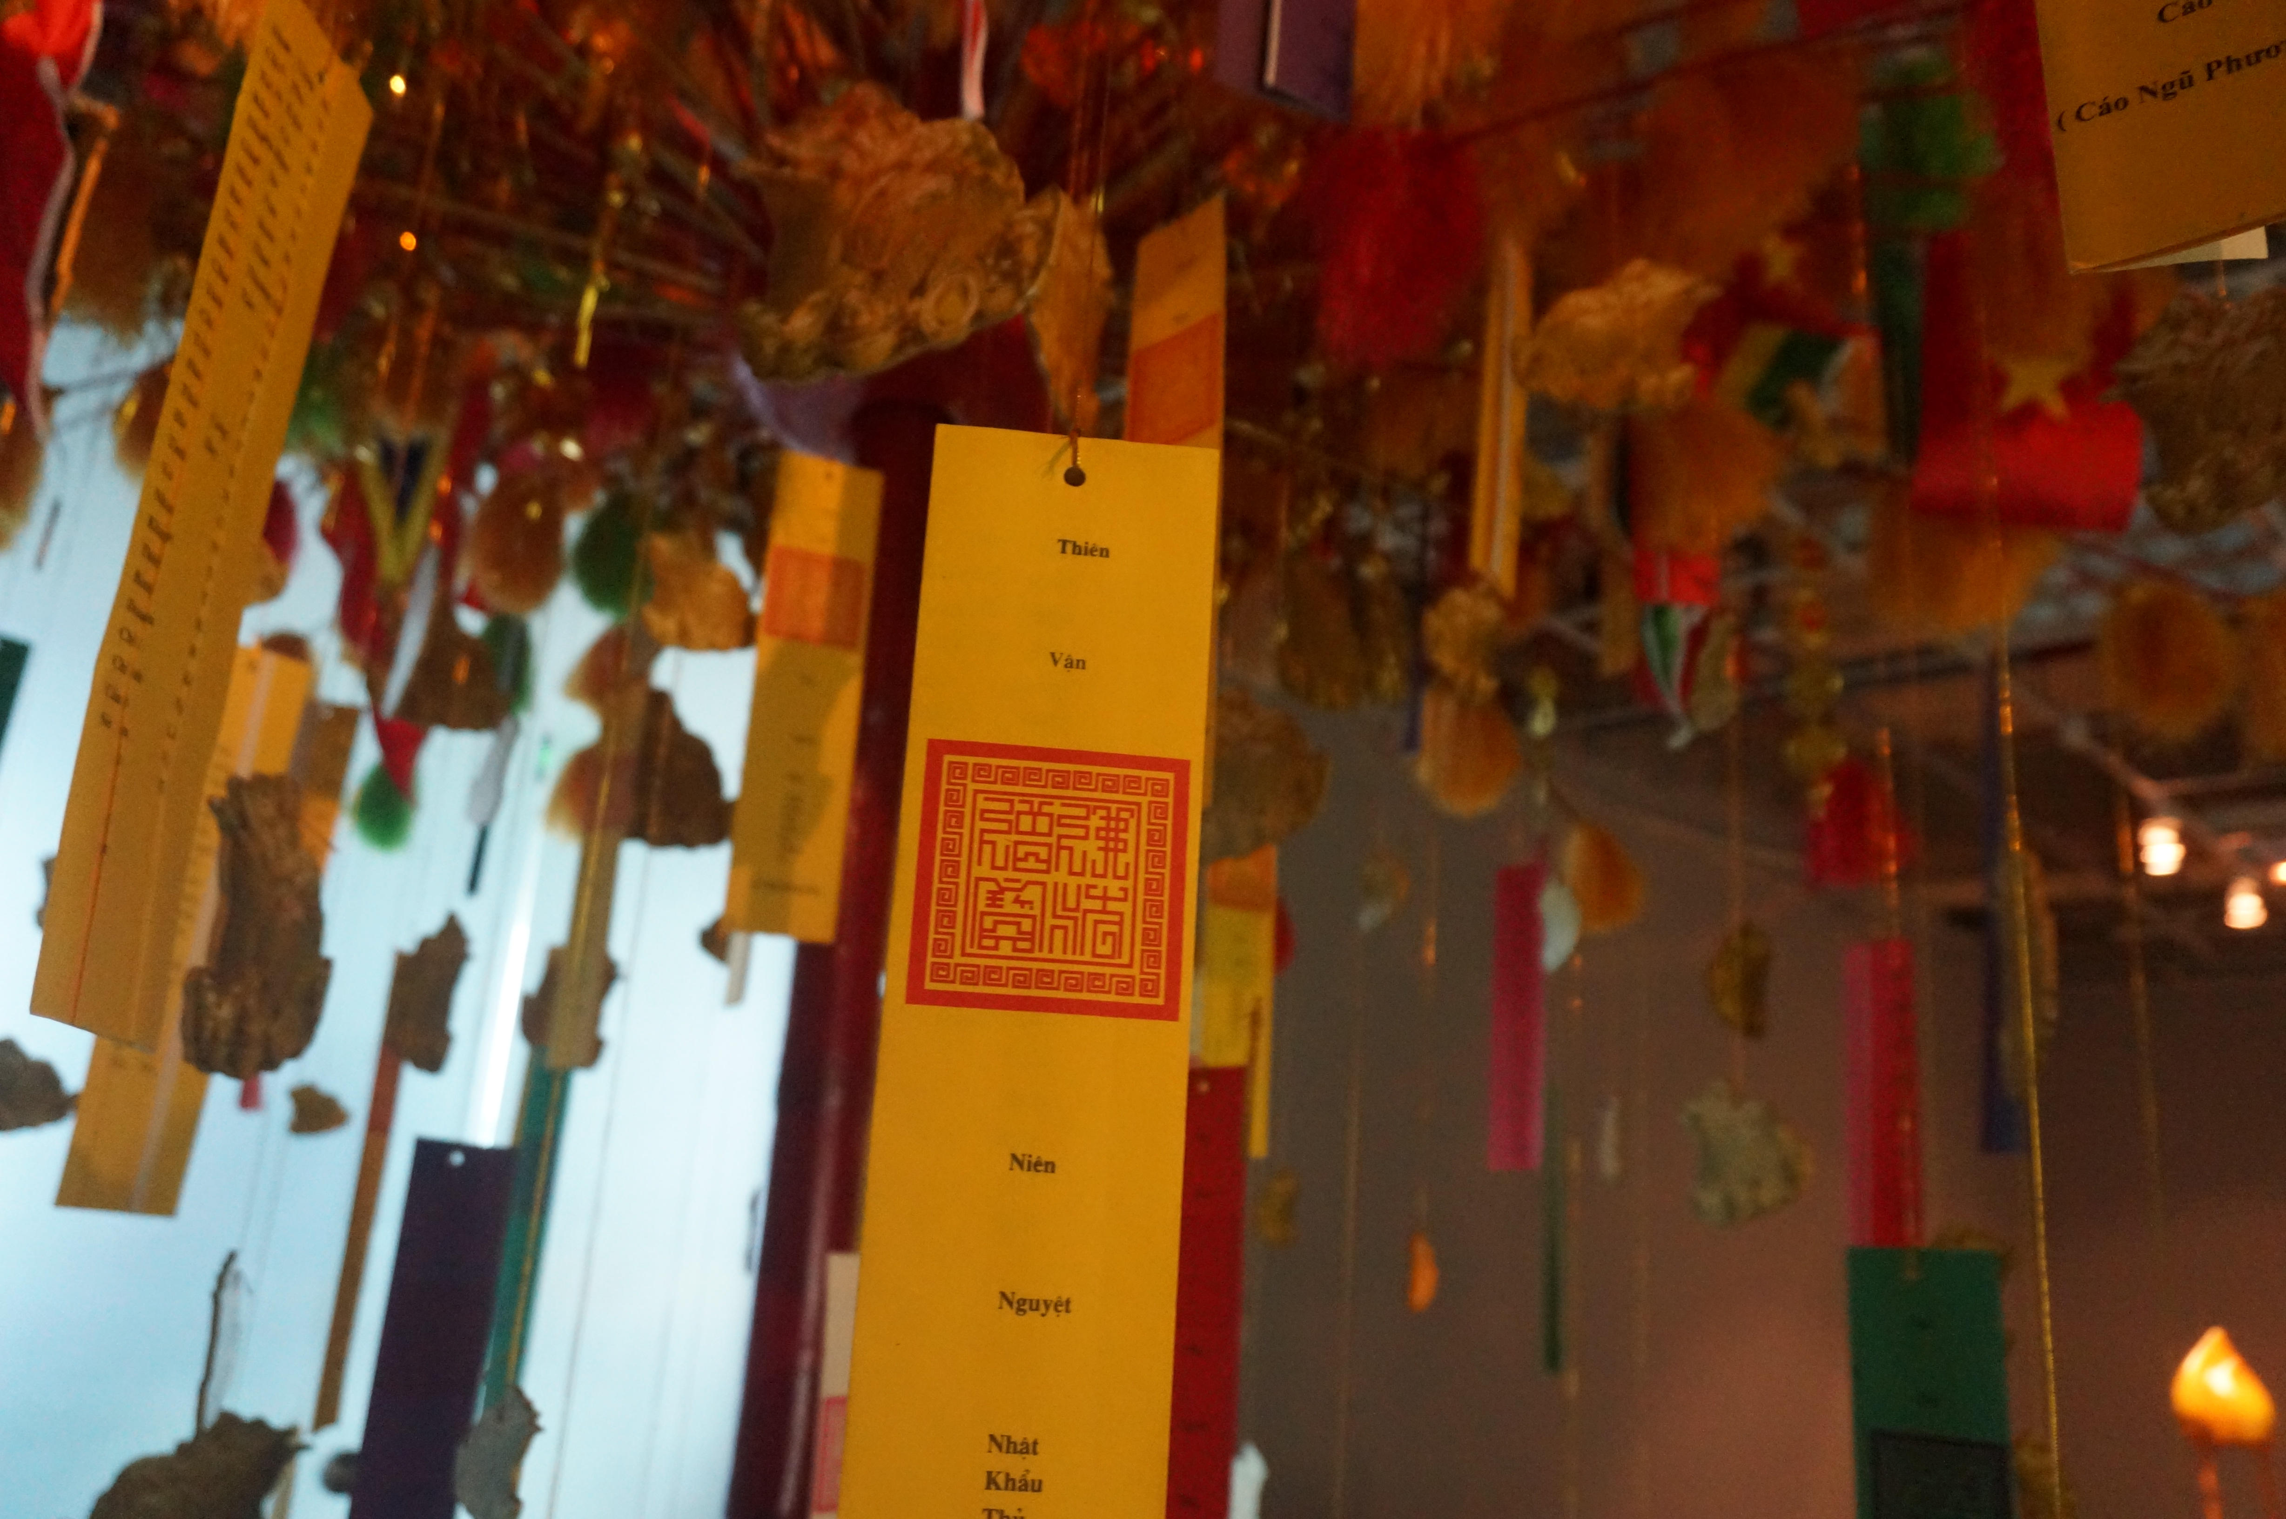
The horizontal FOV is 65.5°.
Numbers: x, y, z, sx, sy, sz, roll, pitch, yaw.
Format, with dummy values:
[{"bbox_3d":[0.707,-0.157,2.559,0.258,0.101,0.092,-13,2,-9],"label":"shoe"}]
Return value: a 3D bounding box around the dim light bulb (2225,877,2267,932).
[{"bbox_3d":[2.608,0.342,4.200,0.095,0.120,0.095,-6,-18,31],"label":"dim light bulb"}]

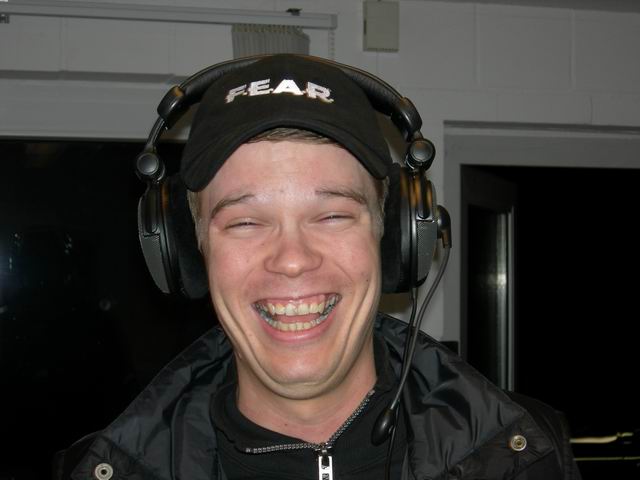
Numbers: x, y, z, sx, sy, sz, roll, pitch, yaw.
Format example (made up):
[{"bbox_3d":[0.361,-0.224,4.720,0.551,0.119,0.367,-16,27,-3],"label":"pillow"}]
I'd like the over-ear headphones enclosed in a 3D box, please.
[{"bbox_3d":[-0.025,-0.049,1.045,0.227,0.188,0.096,-2,-2,-3],"label":"over-ear headphones"}]

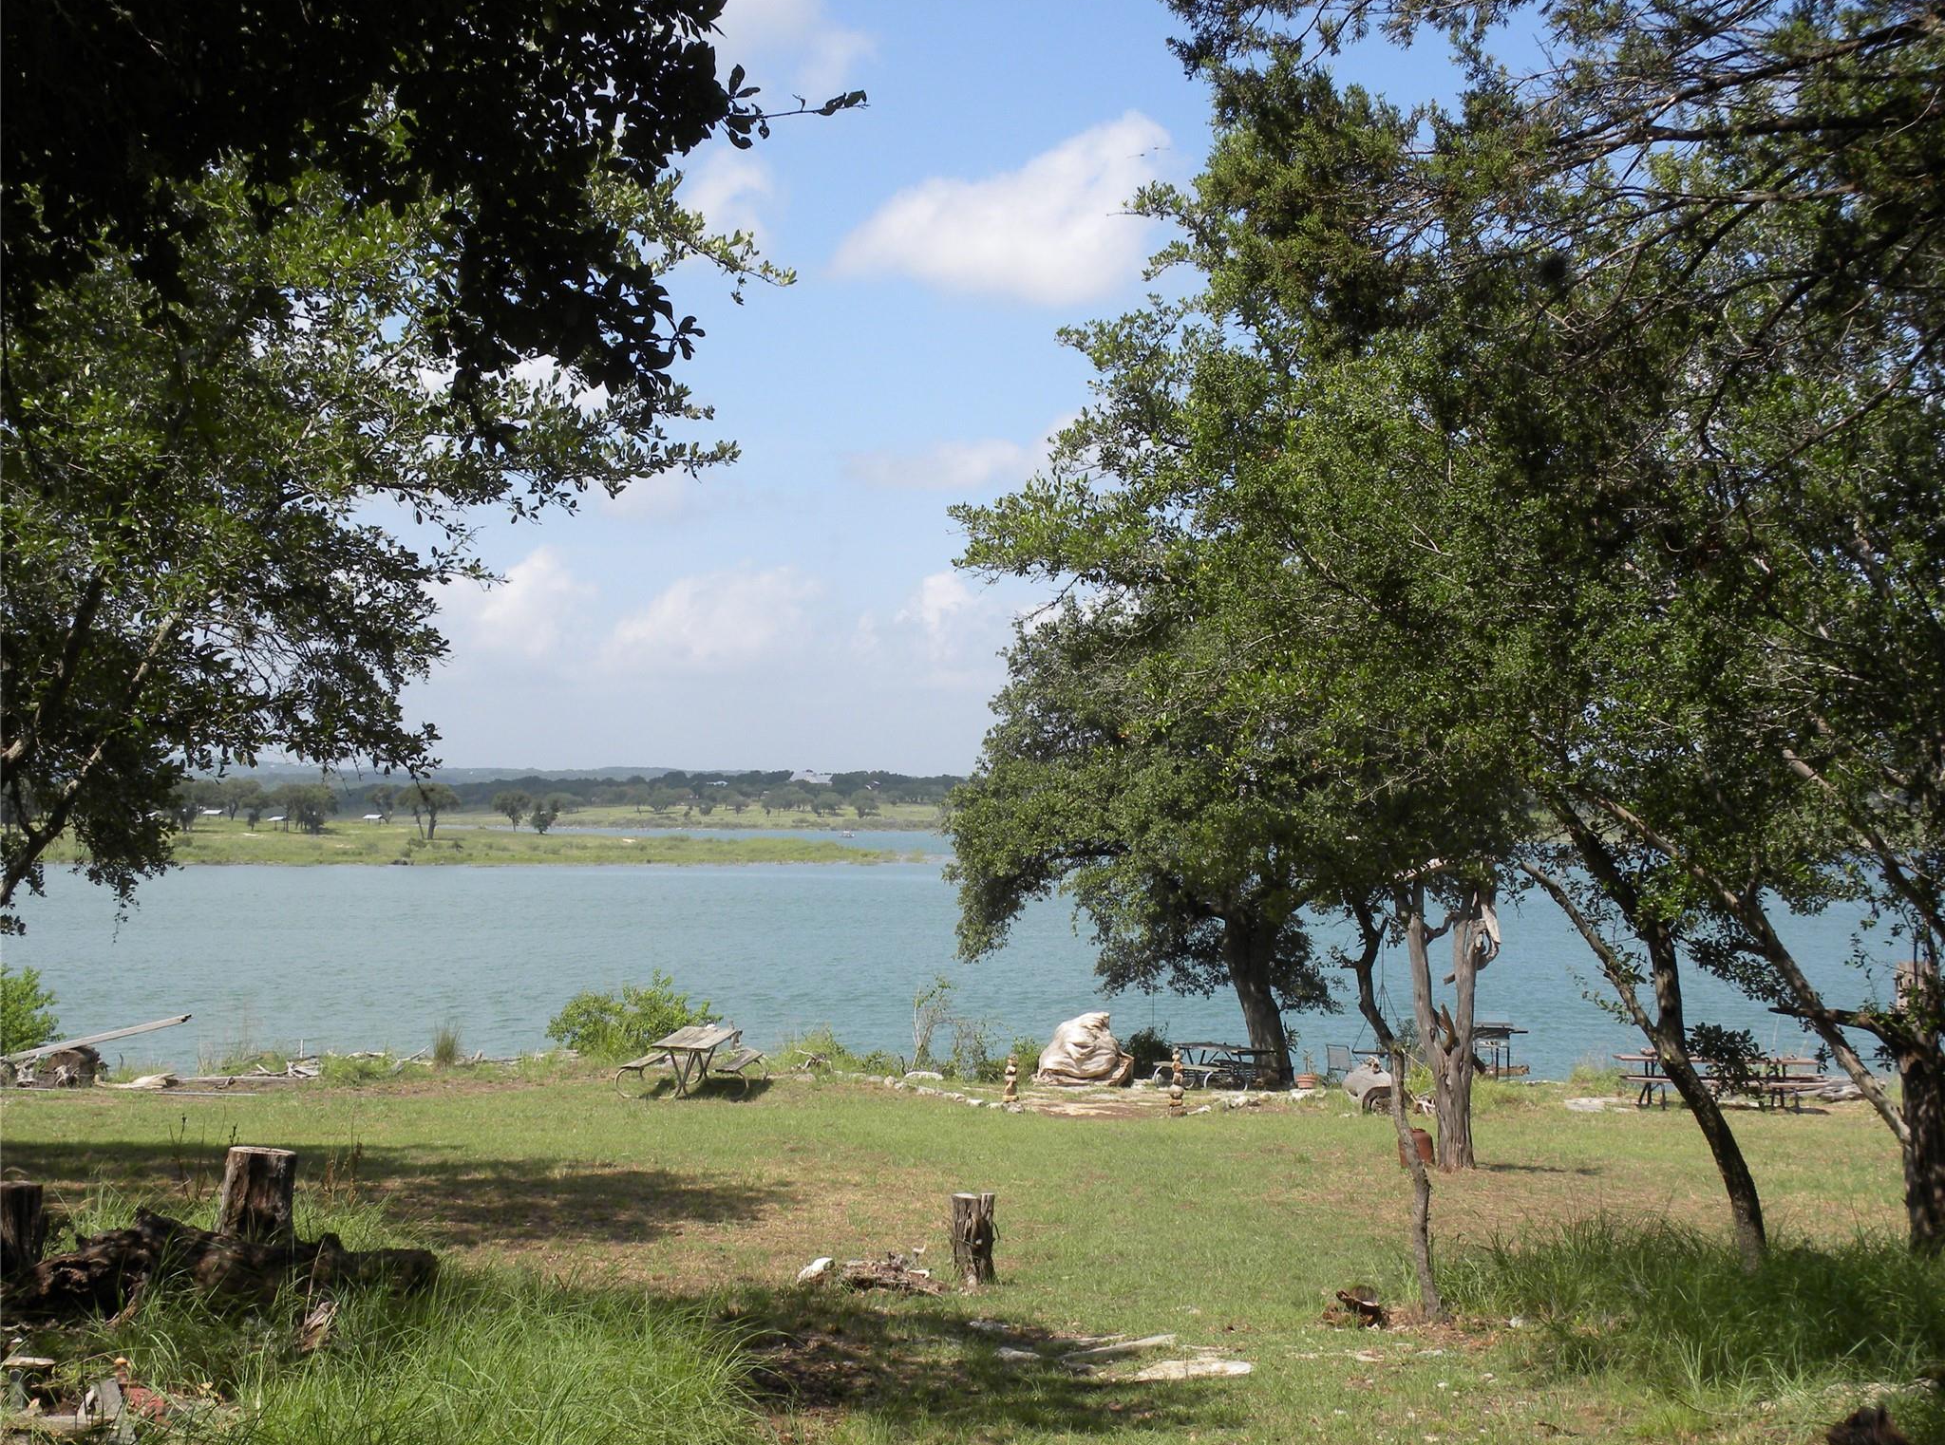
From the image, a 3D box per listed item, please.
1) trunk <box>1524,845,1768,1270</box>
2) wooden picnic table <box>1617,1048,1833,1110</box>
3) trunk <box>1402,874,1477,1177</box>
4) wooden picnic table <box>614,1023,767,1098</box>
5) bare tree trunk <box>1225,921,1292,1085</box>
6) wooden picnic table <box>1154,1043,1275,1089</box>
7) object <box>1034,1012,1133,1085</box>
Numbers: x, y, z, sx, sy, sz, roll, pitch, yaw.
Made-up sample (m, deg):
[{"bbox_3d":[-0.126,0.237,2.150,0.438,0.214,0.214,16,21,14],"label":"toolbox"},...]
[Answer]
[{"bbox_3d":[4.150,2.070,18.000,1.450,2.650,0.600,0,-1,0],"label":"trunk"},{"bbox_3d":[9.620,4.610,37.700,2.450,0.750,1.500,0,-1,5],"label":"wooden picnic table"},{"bbox_3d":[4.310,2.800,27.000,0.710,2.680,0.500,0,-1,0],"label":"trunk"},{"bbox_3d":[-3.650,4.500,38.500,1.650,0.740,2.300,0,-1,5],"label":"wooden picnic table"},{"bbox_3d":[4.570,4.500,46.600,1.030,2.620,0.800,0,-1,0],"label":"bare tree trunk"},{"bbox_3d":[3.920,5.400,45.800,1.600,0.730,2.300,1,-1,-22],"label":"wooden picnic table"},{"bbox_3d":[1.680,4.920,44.000,1.420,1.100,1.250,0,-1,0],"label":"object"}]

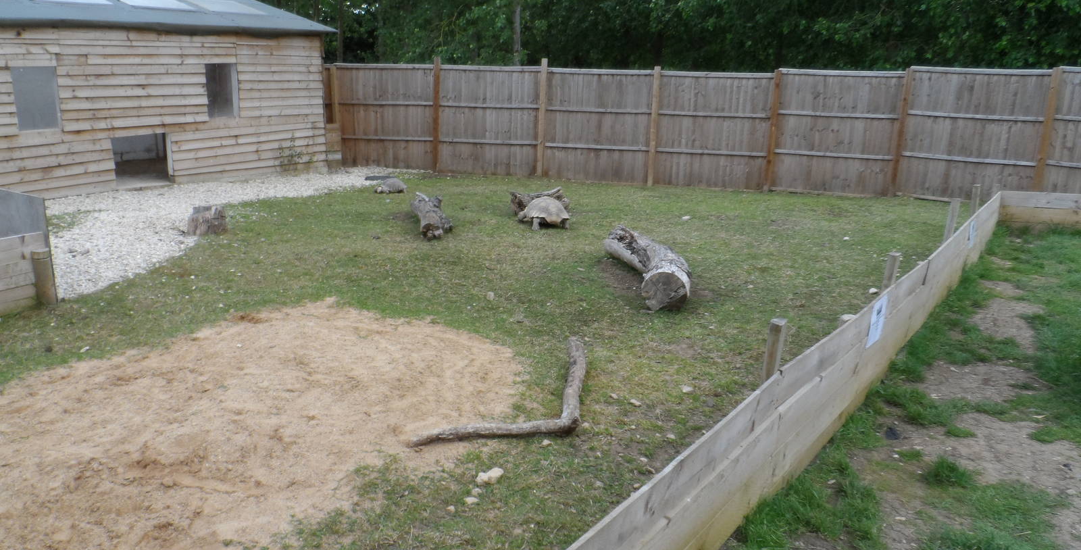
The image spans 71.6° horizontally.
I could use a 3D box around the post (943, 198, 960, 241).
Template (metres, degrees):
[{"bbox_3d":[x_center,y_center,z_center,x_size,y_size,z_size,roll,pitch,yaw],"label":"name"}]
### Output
[{"bbox_3d":[3.608,-0.248,6.640,0.075,0.790,0.095,12,19,34],"label":"post"}]

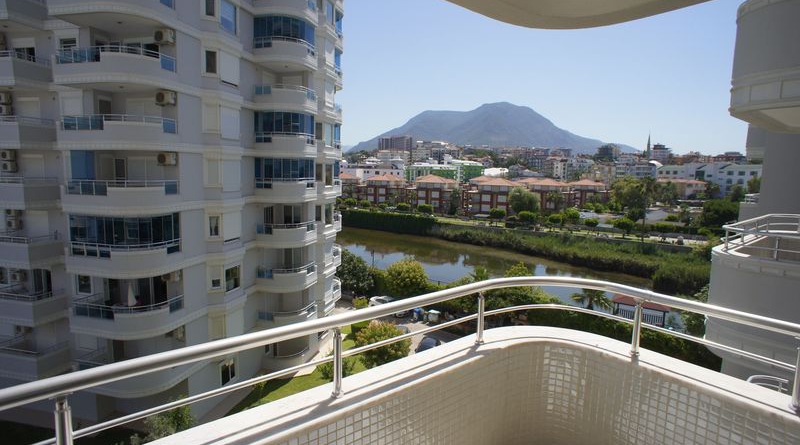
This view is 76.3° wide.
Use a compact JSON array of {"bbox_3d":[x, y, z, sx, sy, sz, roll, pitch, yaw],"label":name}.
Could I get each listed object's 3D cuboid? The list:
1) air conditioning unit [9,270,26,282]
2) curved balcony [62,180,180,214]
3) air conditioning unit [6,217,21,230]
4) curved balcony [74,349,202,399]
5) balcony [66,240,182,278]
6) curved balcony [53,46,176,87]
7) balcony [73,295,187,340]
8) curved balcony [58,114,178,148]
[{"bbox_3d":[-21.186,3.045,28.167,0.800,0.560,0.320,3,7,13],"label":"air conditioning unit"},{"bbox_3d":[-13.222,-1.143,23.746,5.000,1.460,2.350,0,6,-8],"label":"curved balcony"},{"bbox_3d":[-21.123,0.109,27.828,0.800,0.560,0.320,3,7,13],"label":"air conditioning unit"},{"bbox_3d":[-13.563,7.516,25.645,4.520,1.520,2.950,2,6,12],"label":"curved balcony"},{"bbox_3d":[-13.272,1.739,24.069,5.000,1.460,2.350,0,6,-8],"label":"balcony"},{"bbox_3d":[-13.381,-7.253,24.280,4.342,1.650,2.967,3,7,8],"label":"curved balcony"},{"bbox_3d":[-13.526,4.583,25.343,4.520,1.520,2.850,2,6,12],"label":"balcony"},{"bbox_3d":[-13.415,-4.207,24.437,4.520,1.520,2.850,2,6,12],"label":"curved balcony"}]

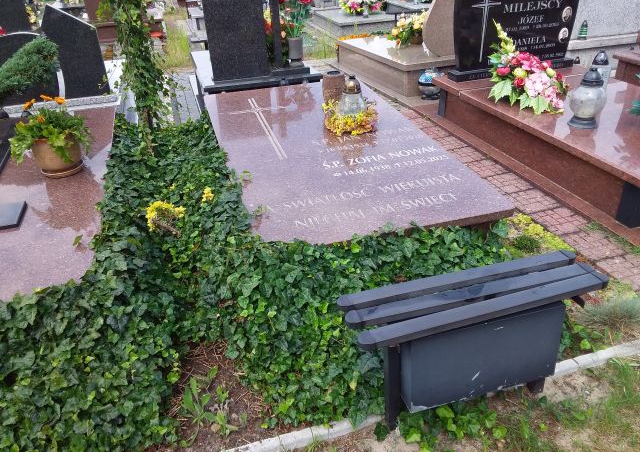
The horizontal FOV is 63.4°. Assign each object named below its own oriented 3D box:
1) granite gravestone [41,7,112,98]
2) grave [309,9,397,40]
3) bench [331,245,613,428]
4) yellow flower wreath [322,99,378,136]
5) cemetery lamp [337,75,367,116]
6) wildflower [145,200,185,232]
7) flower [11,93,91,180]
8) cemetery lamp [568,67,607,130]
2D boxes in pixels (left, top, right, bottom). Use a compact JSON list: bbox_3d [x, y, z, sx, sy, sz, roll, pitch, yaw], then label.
[{"bbox_3d":[-1.714,-1.230,3.636,0.350,0.620,0.100,-11,30,-13],"label":"granite gravestone"},{"bbox_3d":[0.520,-3.500,8.894,1.030,0.250,2.020,-11,30,-13],"label":"grave"},{"bbox_3d":[0.525,0.392,1.801,0.880,0.400,0.250,-11,30,-13],"label":"bench"},{"bbox_3d":[0.200,-0.683,3.237,0.310,0.120,0.290,-11,30,-13],"label":"yellow flower wreath"},{"bbox_3d":[0.192,-0.786,3.221,0.160,0.280,0.160,-11,30,-13],"label":"cemetery lamp"},{"bbox_3d":[-0.755,-0.039,2.514,0.190,0.130,0.150,-11,30,-13],"label":"wildflower"},{"bbox_3d":[-1.409,-0.476,2.764,0.380,0.370,0.350,-11,30,-13],"label":"flower"},{"bbox_3d":[1.732,-0.833,3.340,0.215,0.360,0.215,-11,30,-13],"label":"cemetery lamp"}]

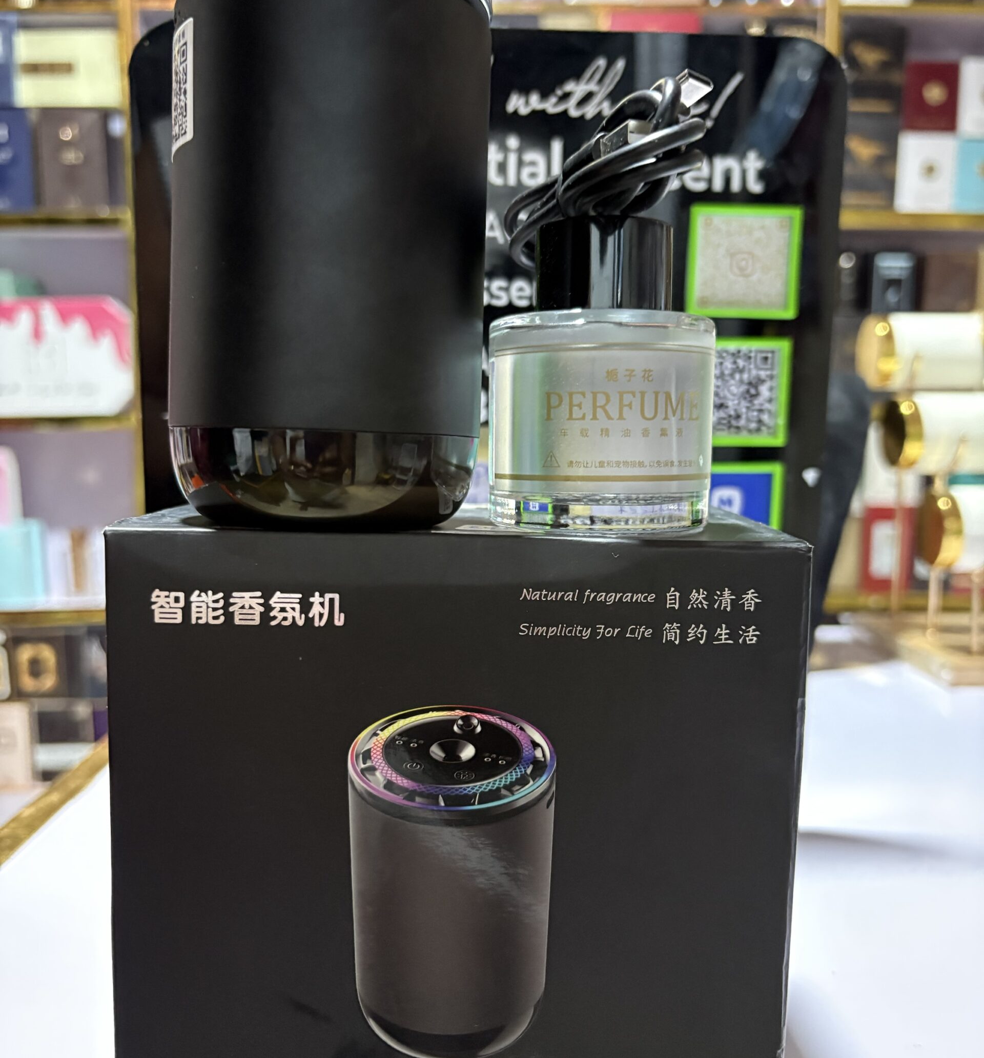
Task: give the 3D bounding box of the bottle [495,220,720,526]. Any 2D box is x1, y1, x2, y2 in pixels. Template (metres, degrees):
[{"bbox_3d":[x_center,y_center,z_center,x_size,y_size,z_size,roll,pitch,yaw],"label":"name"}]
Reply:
[{"bbox_3d":[0.023,-0.031,0.207,0.046,0.061,0.046,0,7,-9],"label":"bottle"}]

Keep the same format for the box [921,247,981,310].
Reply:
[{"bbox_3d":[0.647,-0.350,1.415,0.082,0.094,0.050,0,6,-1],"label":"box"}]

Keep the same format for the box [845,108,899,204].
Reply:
[{"bbox_3d":[0.500,-0.491,1.325,0.076,0.124,0.050,0,4,-1],"label":"box"}]

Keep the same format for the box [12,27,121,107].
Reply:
[{"bbox_3d":[-0.547,-0.594,1.296,0.136,0.097,0.060,0,4,-1],"label":"box"}]

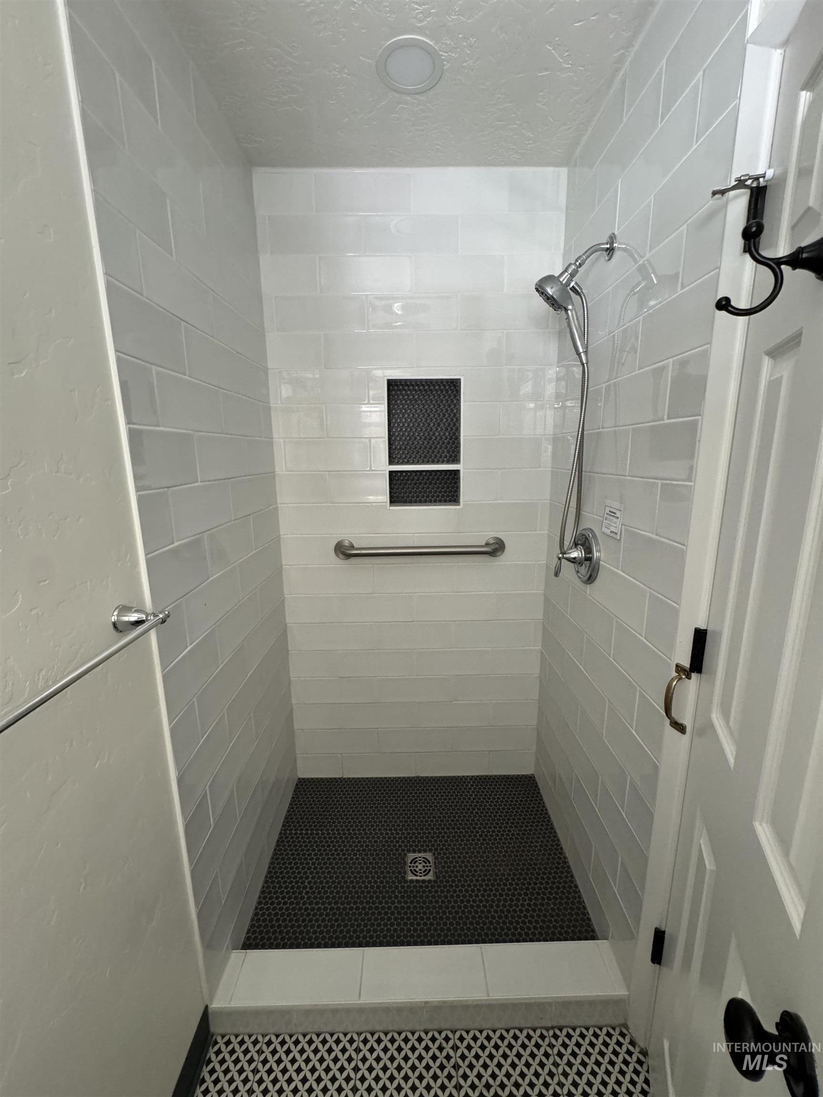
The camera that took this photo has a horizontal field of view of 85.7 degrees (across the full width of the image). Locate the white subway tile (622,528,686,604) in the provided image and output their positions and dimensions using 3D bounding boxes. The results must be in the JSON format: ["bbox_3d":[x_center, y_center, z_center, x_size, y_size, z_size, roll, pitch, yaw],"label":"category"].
[{"bbox_3d":[0.552,0.033,1.027,0.010,0.122,0.263,-1,12,0],"label":"white subway tile"}]

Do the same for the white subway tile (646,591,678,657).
[{"bbox_3d":[0.554,0.170,0.981,0.010,0.122,0.115,-1,12,0],"label":"white subway tile"}]

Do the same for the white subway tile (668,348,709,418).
[{"bbox_3d":[0.542,-0.317,0.870,0.010,0.121,0.114,-1,12,0],"label":"white subway tile"}]

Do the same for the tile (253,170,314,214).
[{"bbox_3d":[-0.431,-1.213,1.518,0.203,0.132,0.010,-1,12,0],"label":"tile"}]

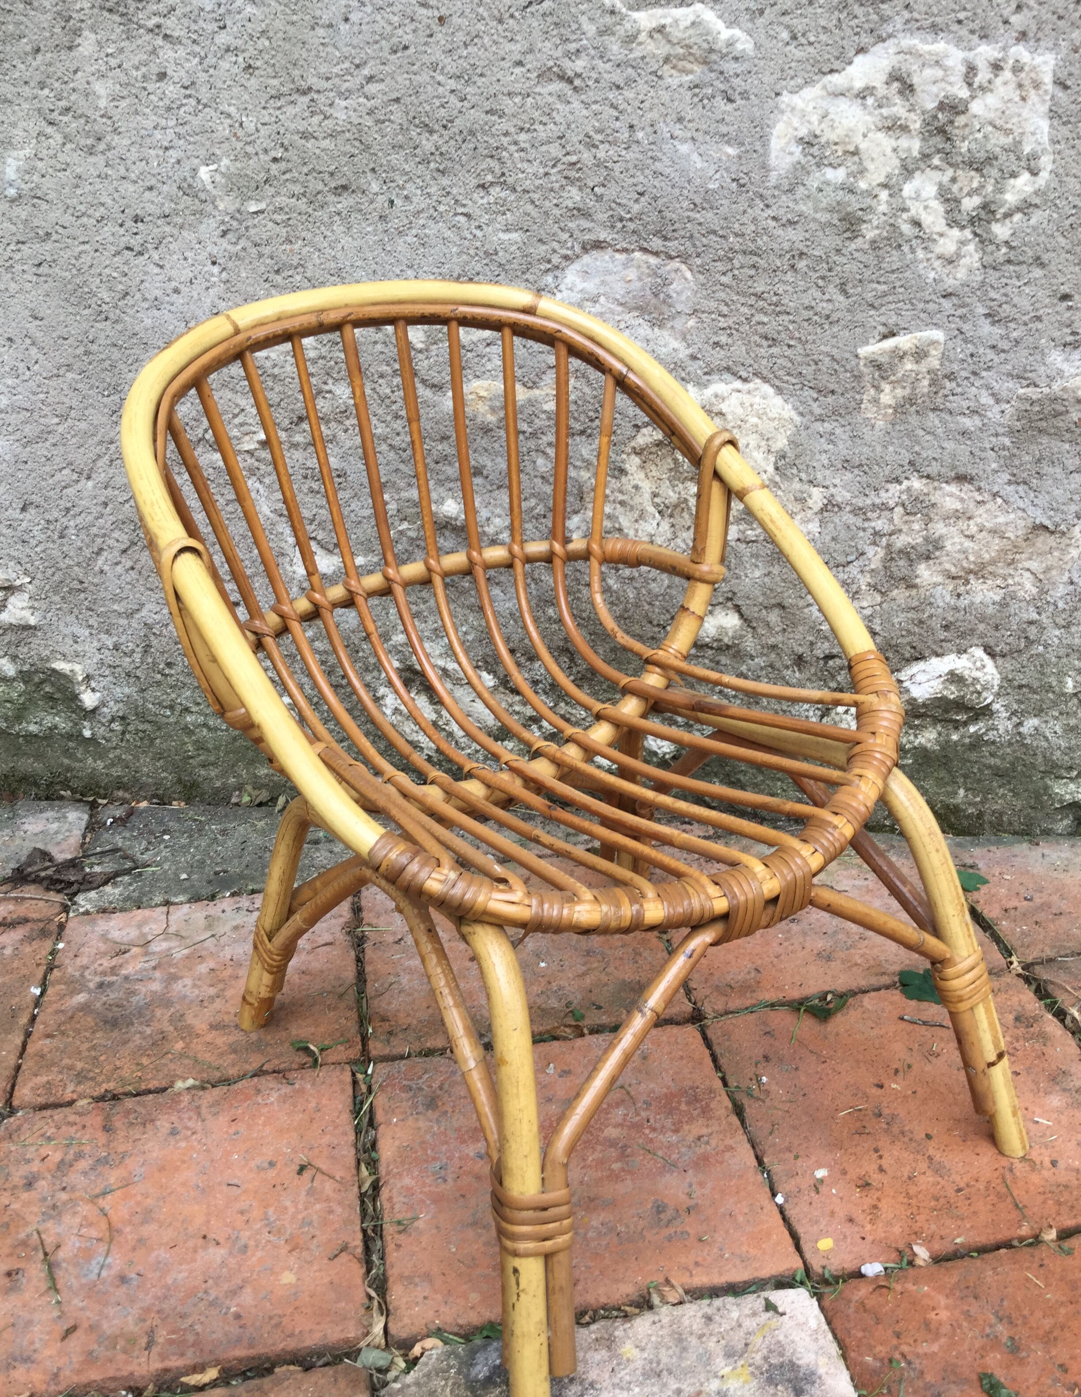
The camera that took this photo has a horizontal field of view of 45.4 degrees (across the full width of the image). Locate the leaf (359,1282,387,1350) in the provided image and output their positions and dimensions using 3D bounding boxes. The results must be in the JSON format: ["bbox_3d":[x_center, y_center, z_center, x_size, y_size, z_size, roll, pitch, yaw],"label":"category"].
[{"bbox_3d":[-0.091,0.336,0.703,0.015,0.010,0.040,-6,26,-7],"label":"leaf"}]

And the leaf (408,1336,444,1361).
[{"bbox_3d":[-0.061,0.343,0.681,0.021,0.007,0.011,-14,28,-24],"label":"leaf"}]

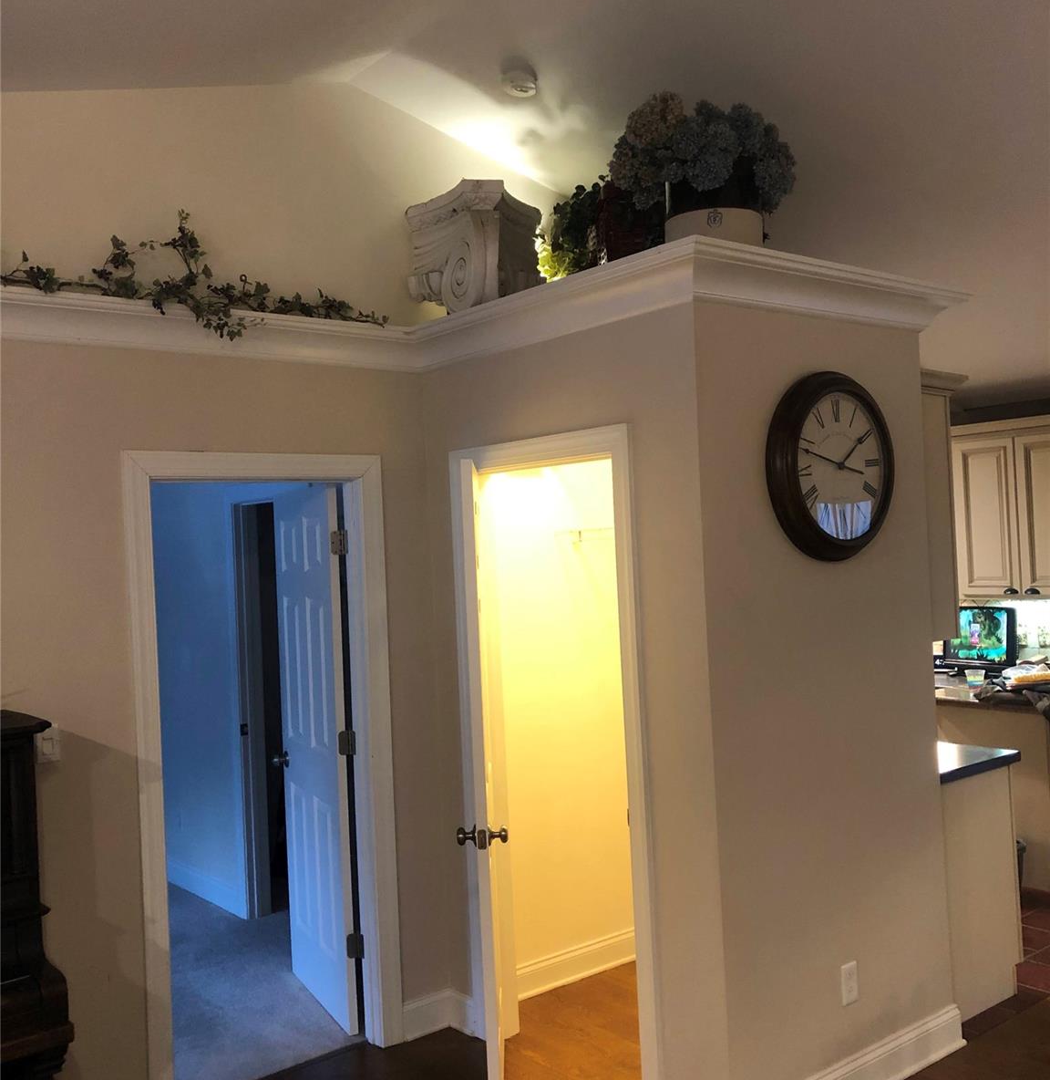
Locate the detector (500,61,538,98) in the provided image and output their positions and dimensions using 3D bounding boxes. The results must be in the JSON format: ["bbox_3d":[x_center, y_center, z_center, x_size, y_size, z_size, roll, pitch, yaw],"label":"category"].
[{"bbox_3d":[-0.020,-1.568,3.911,0.130,0.045,0.130,8,-9,1],"label":"detector"}]

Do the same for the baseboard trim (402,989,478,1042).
[{"bbox_3d":[-0.316,1.746,4.120,0.225,0.136,0.166,-2,-1,-39],"label":"baseboard trim"}]

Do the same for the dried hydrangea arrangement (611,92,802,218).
[{"bbox_3d":[0.538,-1.172,3.438,0.570,0.370,0.470,-3,0,10],"label":"dried hydrangea arrangement"}]

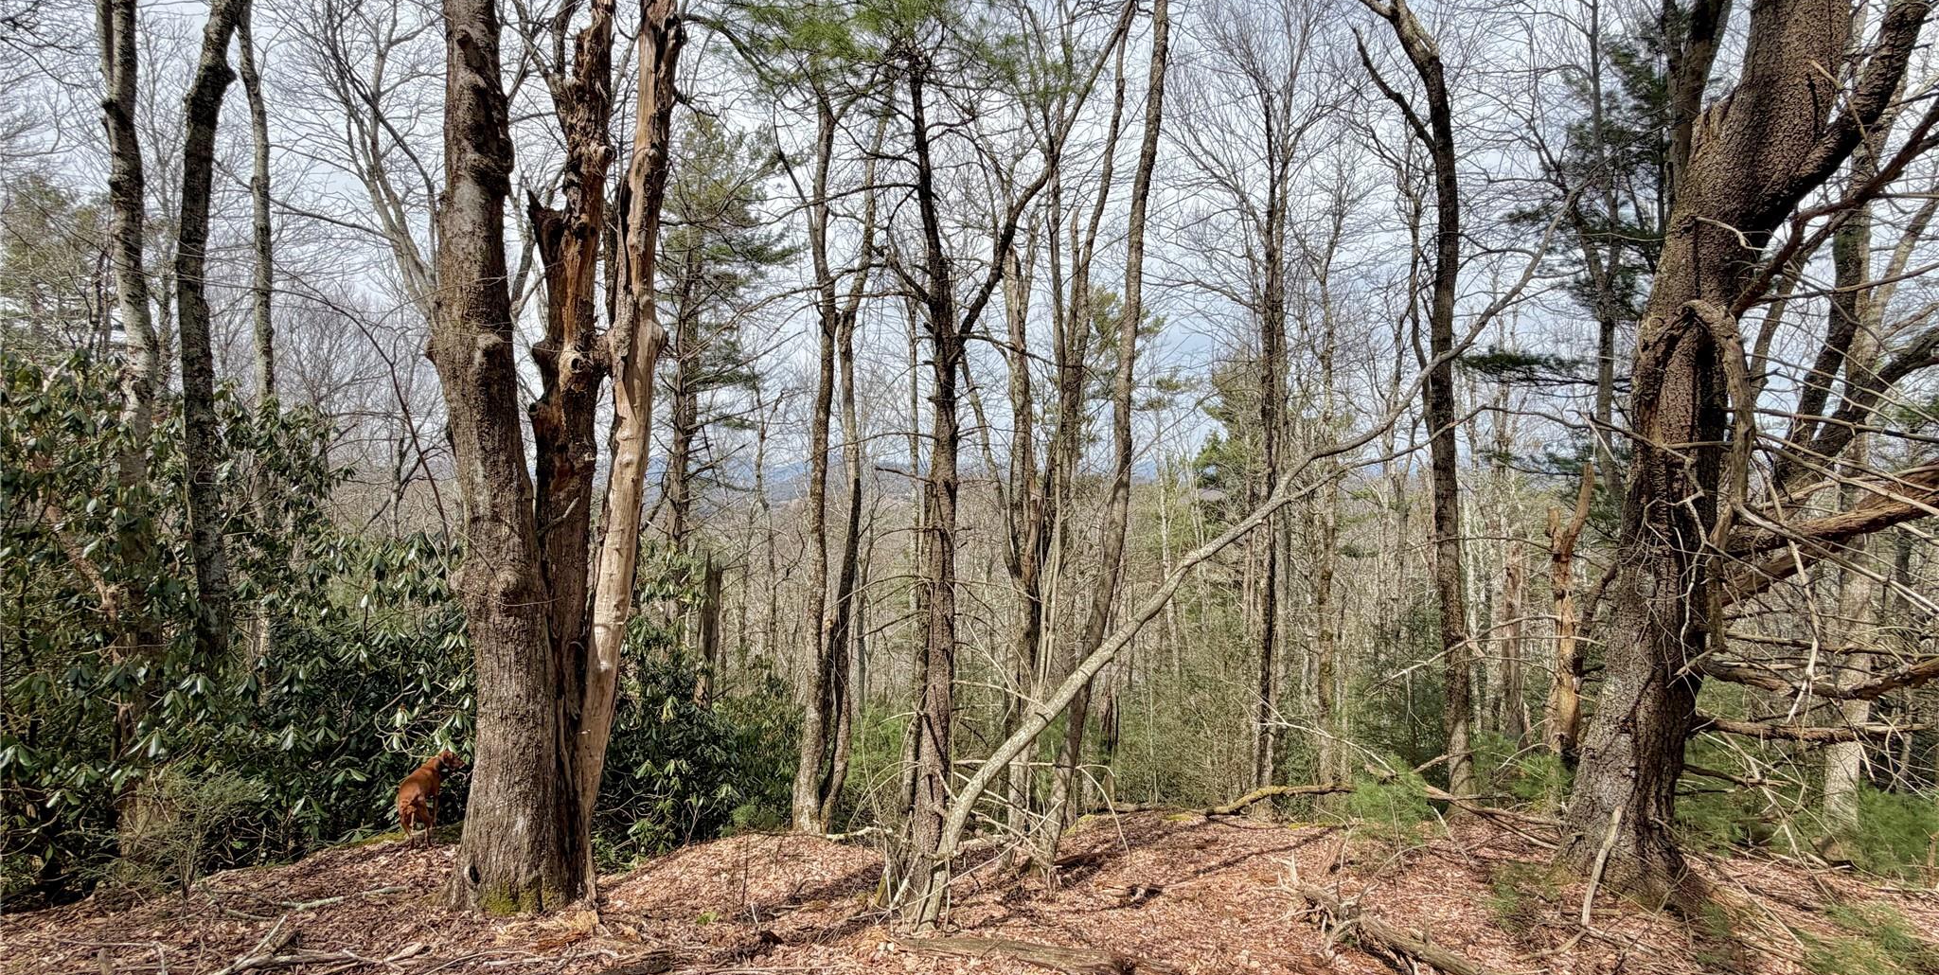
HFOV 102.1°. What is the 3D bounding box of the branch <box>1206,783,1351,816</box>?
[{"bbox_3d":[2.719,2.739,6.900,1.250,0.280,0.280,0,0,0],"label":"branch"}]

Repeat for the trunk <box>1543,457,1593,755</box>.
[{"bbox_3d":[6.578,1.370,8.600,0.480,3.300,0.420,0,0,0],"label":"trunk"}]

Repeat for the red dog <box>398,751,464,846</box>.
[{"bbox_3d":[-4.476,2.561,6.500,0.280,0.620,0.820,0,0,-17],"label":"red dog"}]

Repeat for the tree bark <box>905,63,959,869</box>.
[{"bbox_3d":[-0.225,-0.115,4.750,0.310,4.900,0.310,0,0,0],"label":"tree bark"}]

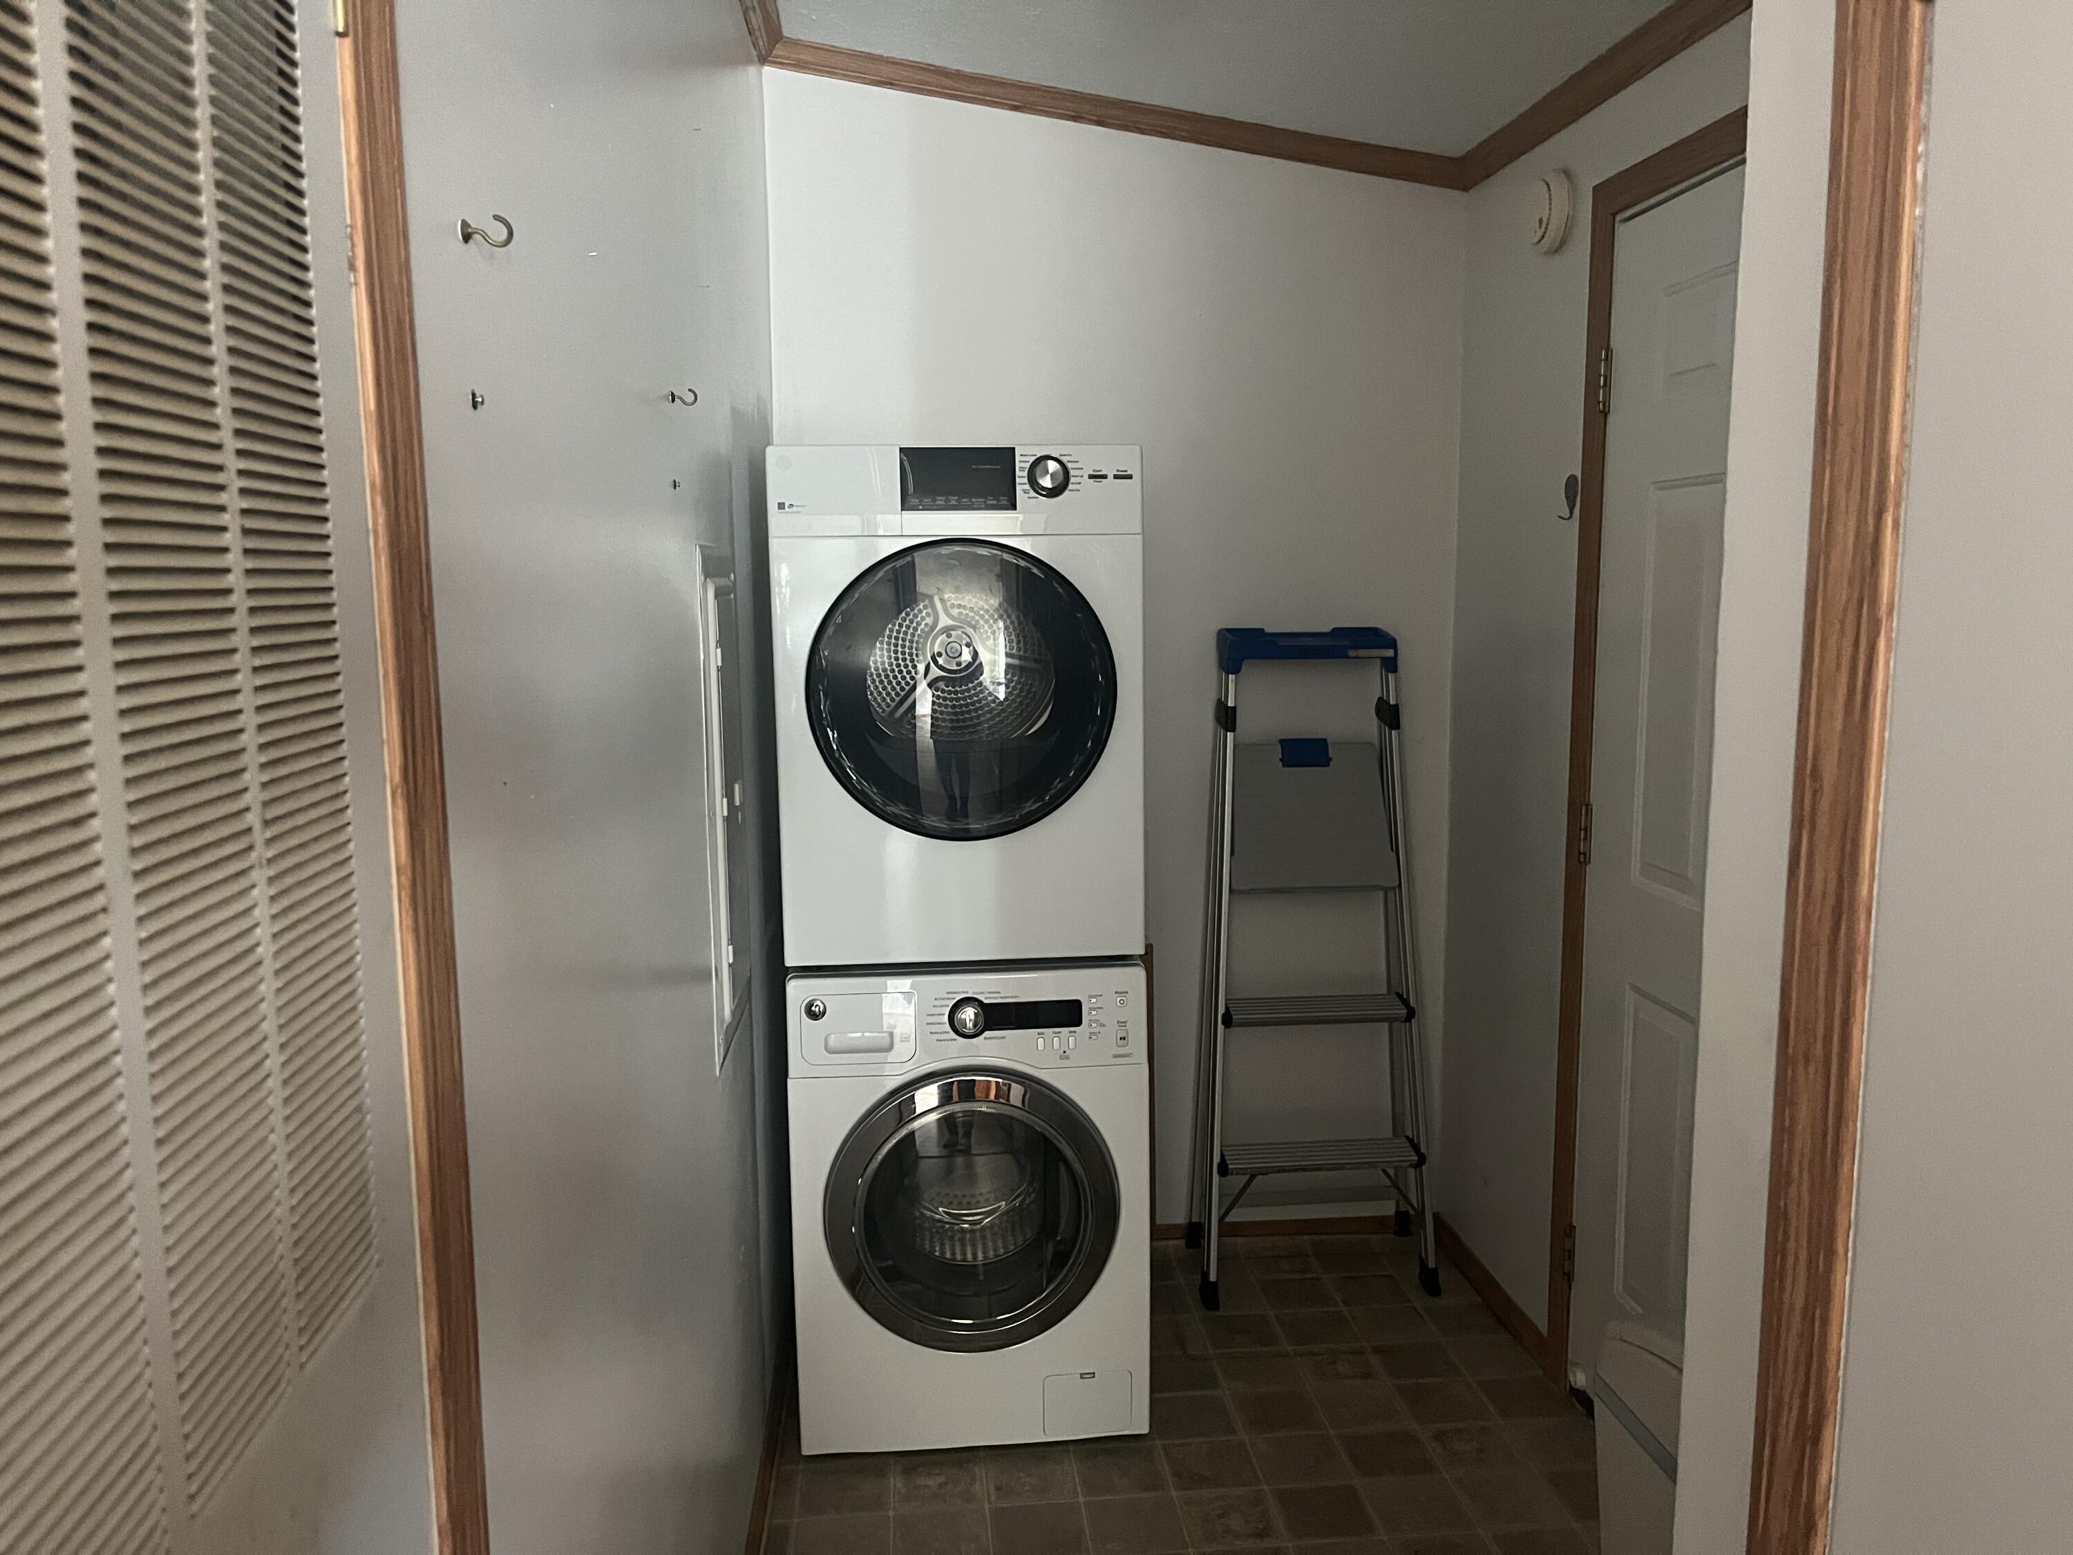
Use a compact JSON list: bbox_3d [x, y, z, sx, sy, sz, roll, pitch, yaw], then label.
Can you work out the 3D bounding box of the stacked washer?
[{"bbox_3d":[-0.137,0.285,2.857,0.597,1.690,0.640,-2,7,-5],"label":"stacked washer"}]

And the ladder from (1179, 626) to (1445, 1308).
[{"bbox_3d":[0.579,0.377,3.276,0.525,1.375,0.330,-2,7,-5],"label":"ladder"}]

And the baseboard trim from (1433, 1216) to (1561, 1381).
[{"bbox_3d":[0.927,1.046,3.192,0.018,0.055,0.660,-2,7,-5],"label":"baseboard trim"}]

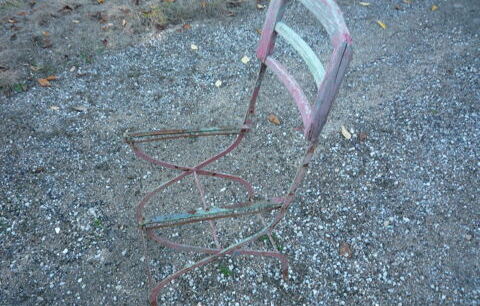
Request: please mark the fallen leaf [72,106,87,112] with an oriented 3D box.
[{"bbox_3d":[-0.806,-0.221,2.089,0.072,0.012,0.021,9,42,2],"label":"fallen leaf"}]

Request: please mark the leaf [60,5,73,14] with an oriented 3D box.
[{"bbox_3d":[-1.190,-0.976,2.854,0.051,0.025,0.088,32,48,25],"label":"leaf"}]

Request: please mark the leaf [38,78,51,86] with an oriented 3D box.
[{"bbox_3d":[-1.046,-0.377,2.225,0.092,0.016,0.027,27,46,21],"label":"leaf"}]

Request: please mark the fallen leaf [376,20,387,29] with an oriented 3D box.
[{"bbox_3d":[1.078,-0.975,3.160,0.024,0.020,0.139,-6,44,-14],"label":"fallen leaf"}]

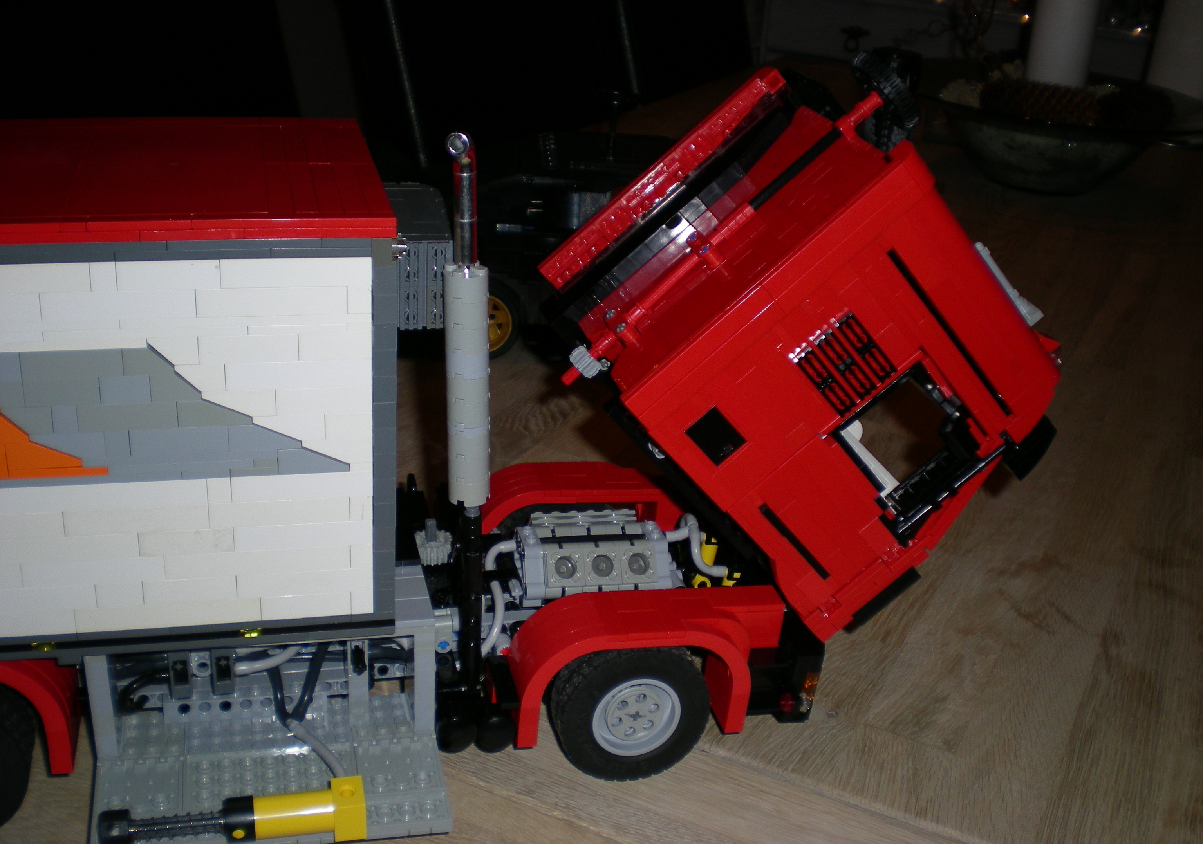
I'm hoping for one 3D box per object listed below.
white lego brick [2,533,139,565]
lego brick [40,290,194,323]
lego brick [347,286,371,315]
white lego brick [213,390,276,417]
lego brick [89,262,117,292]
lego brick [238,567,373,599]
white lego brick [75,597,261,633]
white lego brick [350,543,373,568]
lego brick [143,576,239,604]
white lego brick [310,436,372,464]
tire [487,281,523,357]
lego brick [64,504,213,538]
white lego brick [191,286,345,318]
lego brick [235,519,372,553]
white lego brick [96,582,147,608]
[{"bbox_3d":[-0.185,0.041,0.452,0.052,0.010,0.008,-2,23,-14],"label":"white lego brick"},{"bbox_3d":[-0.157,-0.039,0.431,0.048,0.010,0.008,-2,22,-13],"label":"lego brick"},{"bbox_3d":[-0.081,-0.043,0.443,0.008,0.010,0.008,-2,23,-14],"label":"lego brick"},{"bbox_3d":[-0.124,-0.008,0.452,0.024,0.010,0.008,-2,22,-13],"label":"white lego brick"},{"bbox_3d":[-0.157,-0.047,0.417,0.008,0.010,0.008,-2,23,-14],"label":"lego brick"},{"bbox_3d":[-0.107,0.057,0.479,0.048,0.010,0.008,-2,23,-14],"label":"lego brick"},{"bbox_3d":[-0.154,0.067,0.471,0.064,0.010,0.008,-2,23,-14],"label":"white lego brick"},{"bbox_3d":[-0.087,0.047,0.480,0.008,0.010,0.008,-2,23,-14],"label":"white lego brick"},{"bbox_3d":[-0.147,0.059,0.473,0.032,0.010,0.008,-2,22,-13],"label":"lego brick"},{"bbox_3d":[-0.093,0.009,0.461,0.024,0.010,0.008,-2,23,-14],"label":"white lego brick"},{"bbox_3d":[-0.085,-0.076,0.960,0.057,0.057,0.026,6,24,4],"label":"tire"},{"bbox_3d":[-0.159,0.032,0.454,0.048,0.010,0.008,-2,23,-14],"label":"lego brick"},{"bbox_3d":[-0.109,-0.041,0.437,0.048,0.010,0.008,-2,23,-14],"label":"white lego brick"},{"bbox_3d":[-0.106,0.038,0.471,0.048,0.010,0.008,-2,23,-14],"label":"lego brick"},{"bbox_3d":[-0.169,0.058,0.464,0.016,0.010,0.008,-2,23,-14],"label":"white lego brick"}]

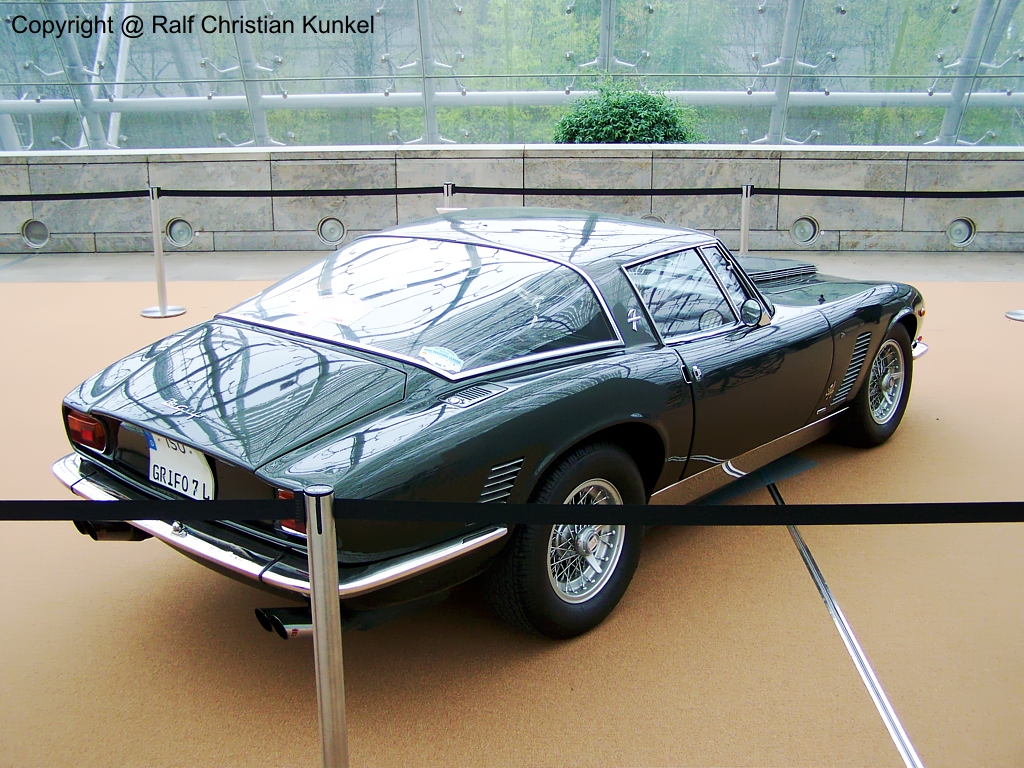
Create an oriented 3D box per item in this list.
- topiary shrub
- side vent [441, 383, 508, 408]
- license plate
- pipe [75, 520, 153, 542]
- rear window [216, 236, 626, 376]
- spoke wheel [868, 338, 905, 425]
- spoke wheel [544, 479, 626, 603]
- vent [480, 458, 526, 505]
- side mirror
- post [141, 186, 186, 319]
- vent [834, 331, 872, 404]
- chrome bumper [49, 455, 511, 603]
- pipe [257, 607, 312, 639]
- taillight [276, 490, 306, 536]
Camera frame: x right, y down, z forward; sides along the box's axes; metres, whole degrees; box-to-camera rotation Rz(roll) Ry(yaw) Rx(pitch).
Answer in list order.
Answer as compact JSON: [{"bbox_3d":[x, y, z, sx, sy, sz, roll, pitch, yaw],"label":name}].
[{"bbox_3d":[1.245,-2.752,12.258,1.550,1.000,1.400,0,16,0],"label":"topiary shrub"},{"bbox_3d":[-0.116,0.038,3.364,0.110,0.040,0.210,24,31,33],"label":"side vent"},{"bbox_3d":[-0.994,0.241,3.367,0.330,0.185,0.025,13,21,38],"label":"license plate"},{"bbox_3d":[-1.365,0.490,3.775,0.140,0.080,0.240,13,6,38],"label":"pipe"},{"bbox_3d":[-0.352,-0.331,3.995,1.380,0.270,0.830,13,20,39],"label":"rear window"},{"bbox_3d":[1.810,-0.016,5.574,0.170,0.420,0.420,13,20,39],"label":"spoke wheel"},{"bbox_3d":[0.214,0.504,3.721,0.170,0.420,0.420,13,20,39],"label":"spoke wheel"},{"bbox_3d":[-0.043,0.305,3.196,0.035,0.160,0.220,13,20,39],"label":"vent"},{"bbox_3d":[0.943,-0.279,4.316,0.075,0.115,0.110,-12,19,-36],"label":"side mirror"},{"bbox_3d":[-2.700,-1.009,8.629,0.340,0.965,0.340,-5,16,-17],"label":"post"},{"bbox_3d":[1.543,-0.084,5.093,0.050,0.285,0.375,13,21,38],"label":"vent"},{"bbox_3d":[-0.852,0.325,3.544,1.660,0.120,0.650,13,20,39],"label":"chrome bumper"},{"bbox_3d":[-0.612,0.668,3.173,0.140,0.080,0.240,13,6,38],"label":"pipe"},{"bbox_3d":[-0.557,0.363,3.054,0.195,0.120,0.060,13,21,38],"label":"taillight"}]

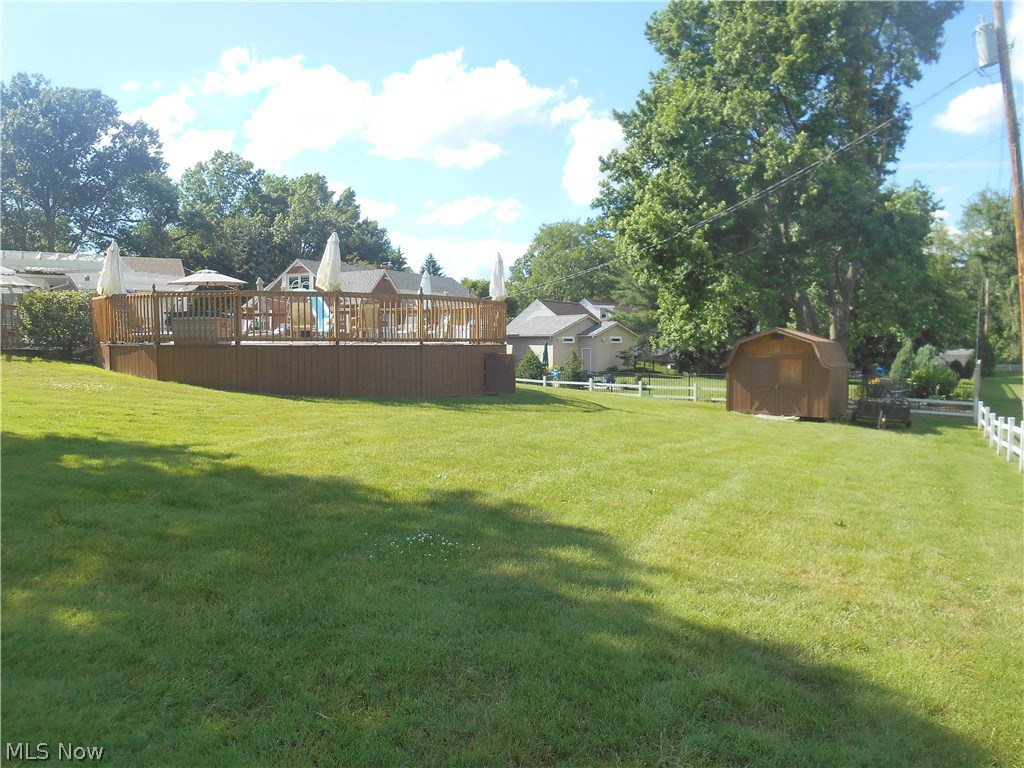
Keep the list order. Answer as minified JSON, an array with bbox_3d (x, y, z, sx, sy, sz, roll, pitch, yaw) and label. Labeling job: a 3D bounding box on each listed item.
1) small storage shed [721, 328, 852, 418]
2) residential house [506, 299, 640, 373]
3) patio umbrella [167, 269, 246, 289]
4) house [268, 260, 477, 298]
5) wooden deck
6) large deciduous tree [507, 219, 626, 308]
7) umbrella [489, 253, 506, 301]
[{"bbox_3d":[8.800,-0.407,24.411,3.250,2.700,2.900,2,3,34],"label":"small storage shed"},{"bbox_3d":[4.900,-4.040,63.877,10.800,6.000,11.000,-1,3,-27],"label":"residential house"},{"bbox_3d":[-10.300,-2.595,25.902,2.750,2.600,2.750,0,3,0],"label":"patio umbrella"},{"bbox_3d":[-8.400,-4.728,48.323,8.000,5.350,14.500,2,3,33],"label":"house"},{"bbox_3d":[-5.200,-1.013,19.974,10.300,2.180,9.600,-1,3,-14],"label":"wooden deck"},{"bbox_3d":[6.400,-10.198,85.593,14.500,16.500,14.000,0,3,0],"label":"large deciduous tree"},{"bbox_3d":[-0.390,-2.257,20.312,0.440,2.450,0.440,0,3,0],"label":"umbrella"}]

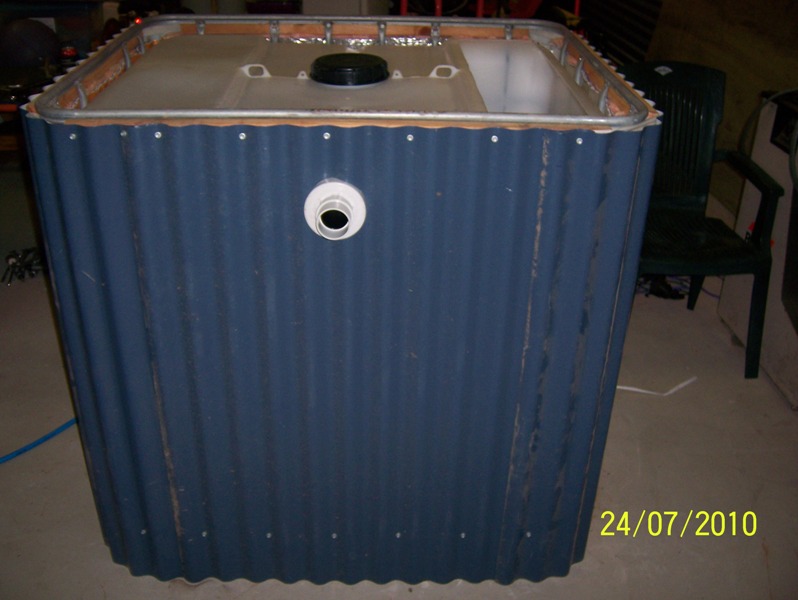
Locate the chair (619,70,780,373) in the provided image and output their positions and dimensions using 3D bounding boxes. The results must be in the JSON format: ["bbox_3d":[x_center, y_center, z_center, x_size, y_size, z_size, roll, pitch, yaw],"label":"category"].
[{"bbox_3d":[0.970,-0.280,2.900,0.580,0.935,0.610,-1,29,-5],"label":"chair"}]

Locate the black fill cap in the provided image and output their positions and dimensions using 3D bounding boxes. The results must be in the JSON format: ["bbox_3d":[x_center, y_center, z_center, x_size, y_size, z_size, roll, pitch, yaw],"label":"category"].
[{"bbox_3d":[-0.114,-0.542,1.955,0.184,0.041,0.184,1,29,-2],"label":"black fill cap"}]

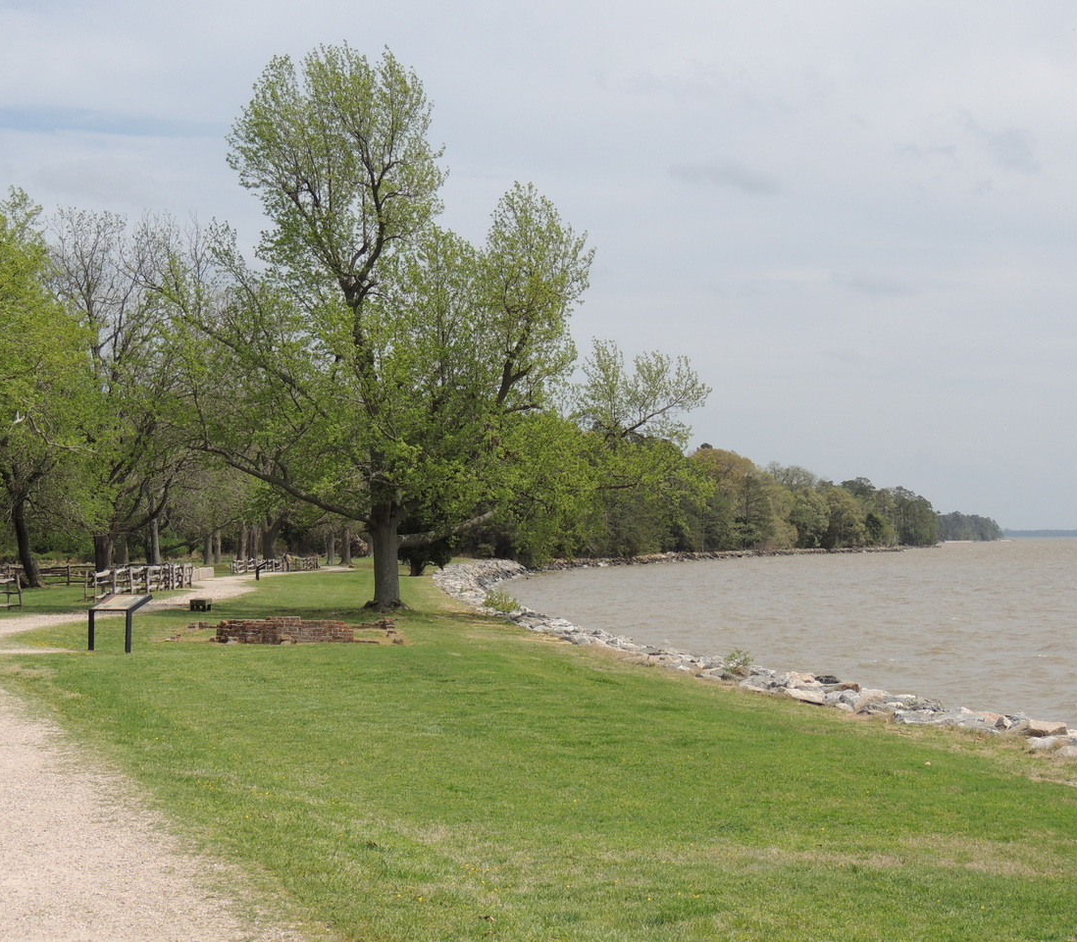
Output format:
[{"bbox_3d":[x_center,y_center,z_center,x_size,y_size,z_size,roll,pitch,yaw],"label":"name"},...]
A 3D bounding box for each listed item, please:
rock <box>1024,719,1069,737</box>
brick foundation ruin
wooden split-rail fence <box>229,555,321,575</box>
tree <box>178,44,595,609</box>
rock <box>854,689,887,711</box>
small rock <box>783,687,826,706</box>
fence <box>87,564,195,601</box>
[{"bbox_3d":[5.015,2.544,21.500,0.440,0.180,0.380,0,-2,11],"label":"rock"},{"bbox_3d":[-5.350,3.244,46.008,4.700,0.560,7.000,0,-2,-4],"label":"brick foundation ruin"},{"bbox_3d":[-23.193,8.351,192.000,0.600,1.200,32.000,0,-2,7],"label":"wooden split-rail fence"},{"bbox_3d":[-4.575,-4.423,67.255,13.400,17.400,12.600,0,-2,0],"label":"tree"},{"bbox_3d":[3.845,2.652,25.200,0.370,0.240,0.360,-1,-2,17],"label":"rock"},{"bbox_3d":[3.206,2.710,26.200,0.500,0.200,0.400,-1,-2,17],"label":"small rock"},{"bbox_3d":[-16.582,4.673,92.750,0.500,1.200,27.000,0,-2,-1],"label":"fence"}]

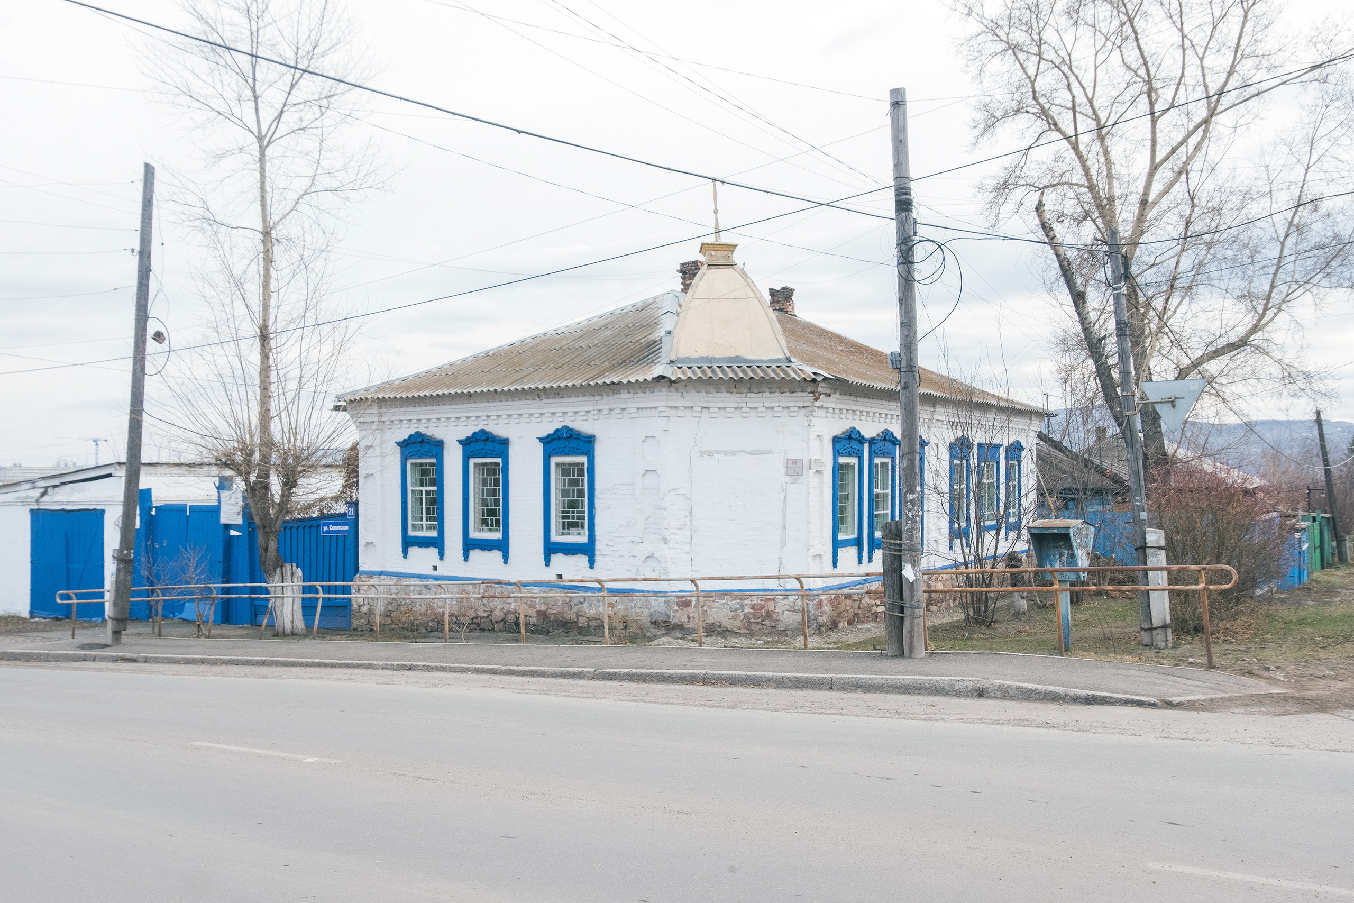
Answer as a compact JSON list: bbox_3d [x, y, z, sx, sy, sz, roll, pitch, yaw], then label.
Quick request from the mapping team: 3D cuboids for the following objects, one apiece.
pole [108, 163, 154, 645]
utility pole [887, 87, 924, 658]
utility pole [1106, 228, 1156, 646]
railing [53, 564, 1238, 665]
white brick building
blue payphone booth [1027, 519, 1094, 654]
[{"bbox_3d":[-11.298,-1.014,22.687,0.300,10.009,0.300,2,-2,35],"label":"pole"},{"bbox_3d":[2.809,-0.985,13.318,0.250,6.953,0.250,-2,-2,35],"label":"utility pole"},{"bbox_3d":[5.485,-0.184,13.199,0.170,5.080,0.170,-5,-2,34],"label":"utility pole"},{"bbox_3d":[-4.045,2.712,18.039,23.984,1.088,0.280,-5,-4,33],"label":"railing"},{"bbox_3d":[1.334,-0.169,23.719,9.688,6.600,13.455,-1,-2,35],"label":"white brick building"},{"bbox_3d":[4.649,1.609,13.078,0.560,1.569,0.620,-3,-2,42],"label":"blue payphone booth"}]

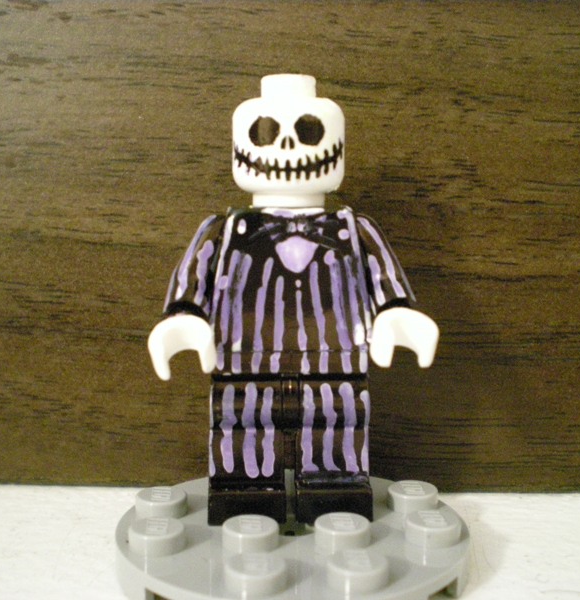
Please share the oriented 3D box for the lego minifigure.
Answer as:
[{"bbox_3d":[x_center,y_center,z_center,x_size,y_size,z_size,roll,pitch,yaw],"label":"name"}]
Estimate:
[{"bbox_3d":[0.000,0.000,0.080,0.025,0.040,0.011,0,7,-4],"label":"lego minifigure"}]

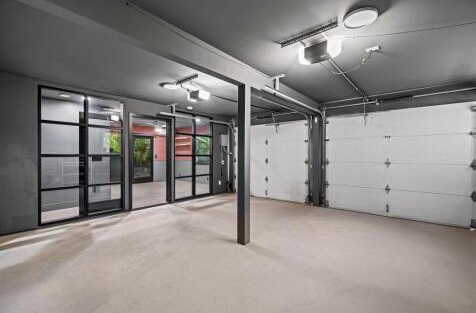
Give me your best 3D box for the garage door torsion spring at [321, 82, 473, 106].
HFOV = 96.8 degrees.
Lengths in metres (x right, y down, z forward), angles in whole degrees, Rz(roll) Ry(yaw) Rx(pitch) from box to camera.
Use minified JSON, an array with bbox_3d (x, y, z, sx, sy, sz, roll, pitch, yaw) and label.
[{"bbox_3d":[2.942,-1.188,4.221,2.450,0.140,0.100,0,1,40],"label":"garage door torsion spring"}]

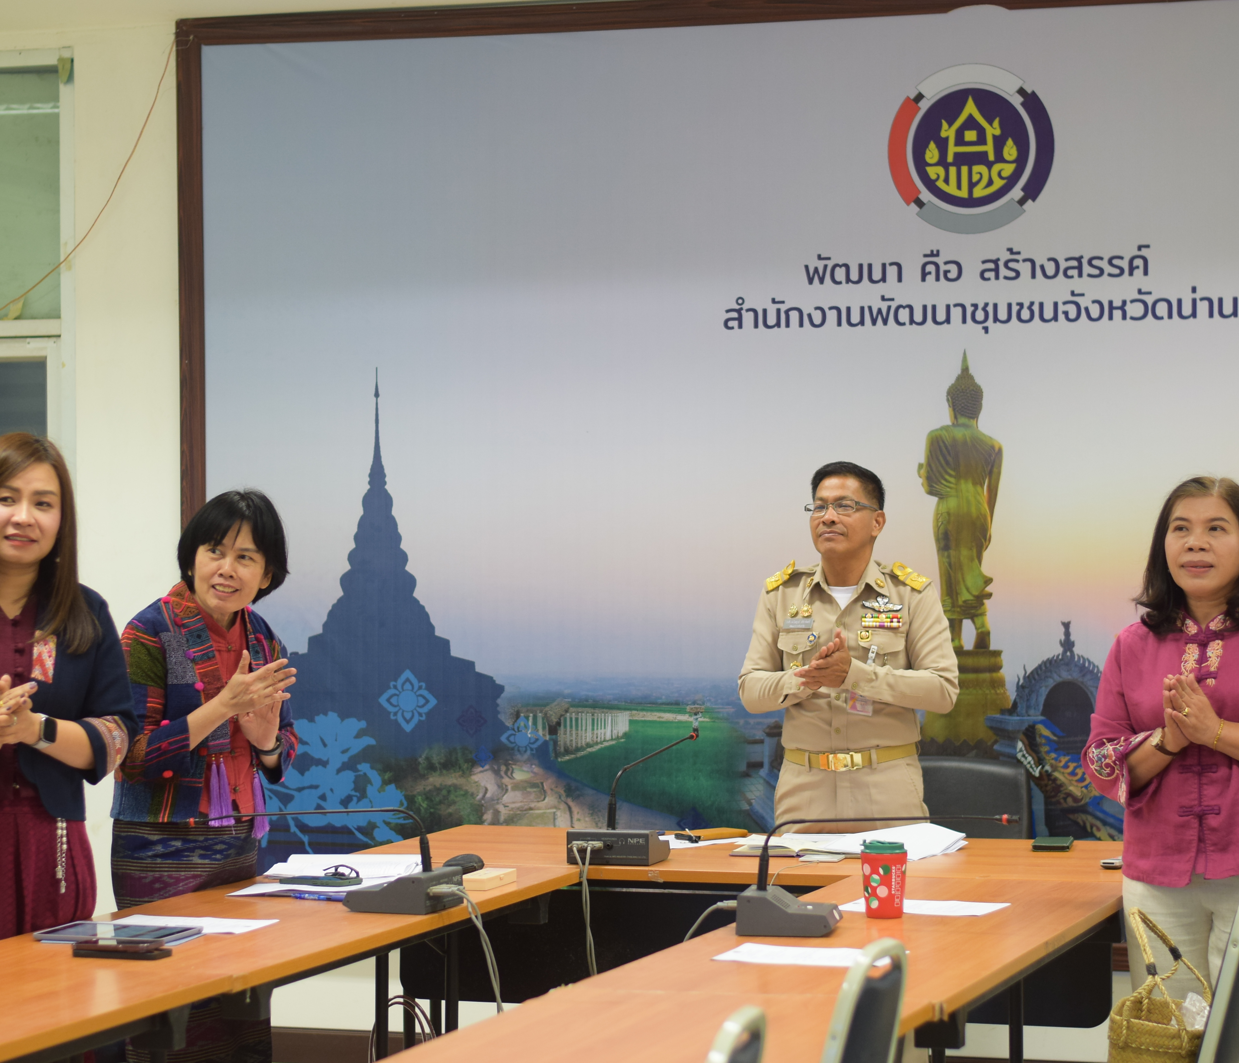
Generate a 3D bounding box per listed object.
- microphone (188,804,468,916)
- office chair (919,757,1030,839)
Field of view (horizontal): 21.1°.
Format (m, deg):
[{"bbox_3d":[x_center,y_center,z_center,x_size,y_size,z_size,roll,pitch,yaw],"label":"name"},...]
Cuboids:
[{"bbox_3d":[-0.628,0.658,6.782,0.585,0.200,0.180,0,1,20],"label":"microphone"},{"bbox_3d":[0.719,1.024,8.201,0.600,0.905,0.600,0,1,18],"label":"office chair"}]

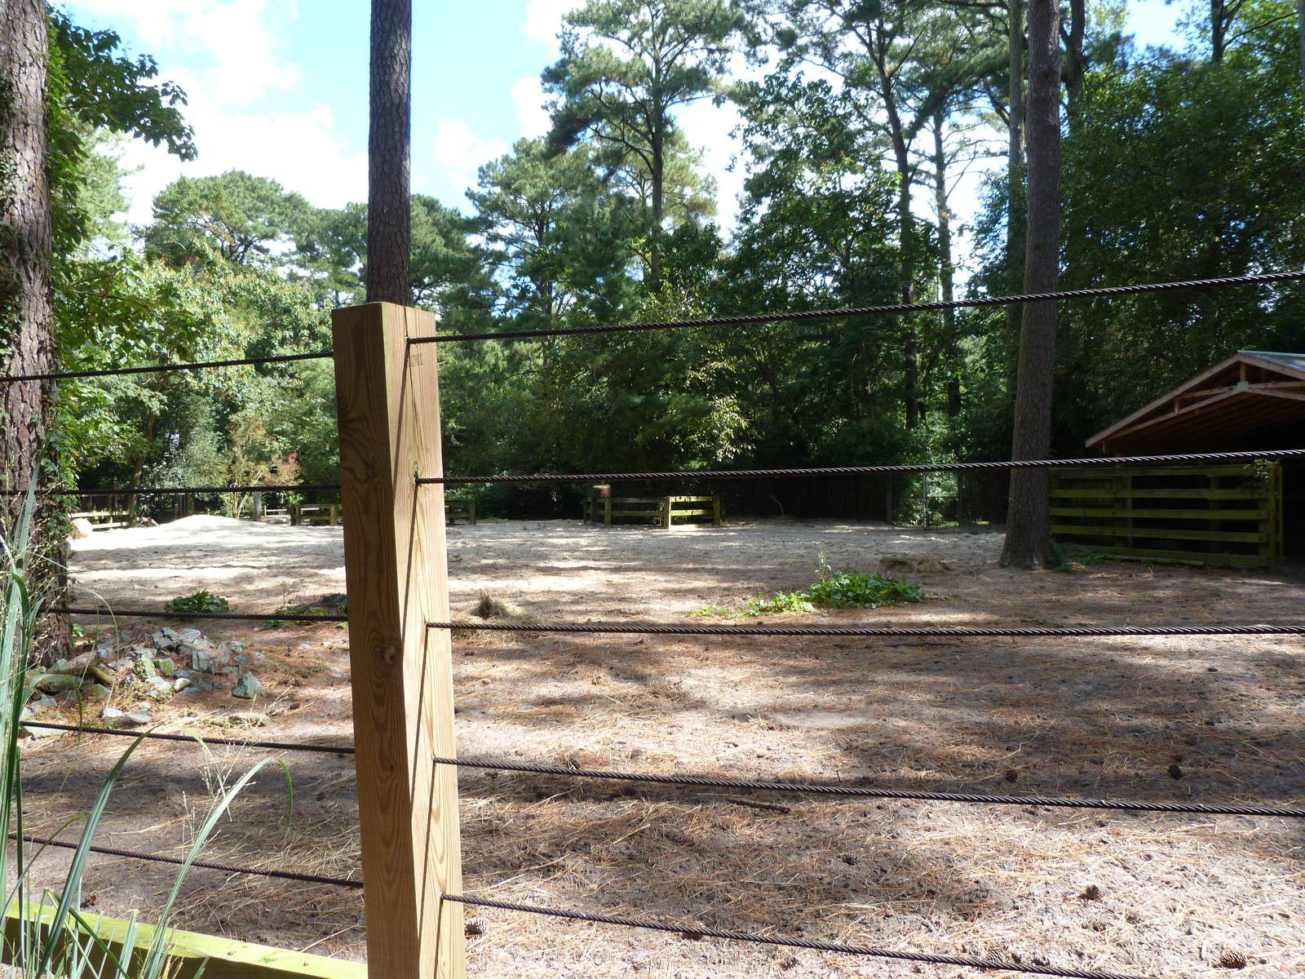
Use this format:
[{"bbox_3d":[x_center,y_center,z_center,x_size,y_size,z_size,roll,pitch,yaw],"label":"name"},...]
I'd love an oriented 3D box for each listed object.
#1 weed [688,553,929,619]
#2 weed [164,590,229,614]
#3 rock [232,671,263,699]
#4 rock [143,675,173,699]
[{"bbox_3d":[1.494,0.894,9.000,2.100,0.440,1.000,0,0,-17],"label":"weed"},{"bbox_3d":[-4.115,1.006,8.500,0.540,0.210,0.440,0,0,-22],"label":"weed"},{"bbox_3d":[-2.139,1.025,4.980,0.145,0.130,0.120,0,0,-22],"label":"rock"},{"bbox_3d":[-2.610,1.032,4.980,0.150,0.115,0.125,0,0,-22],"label":"rock"}]

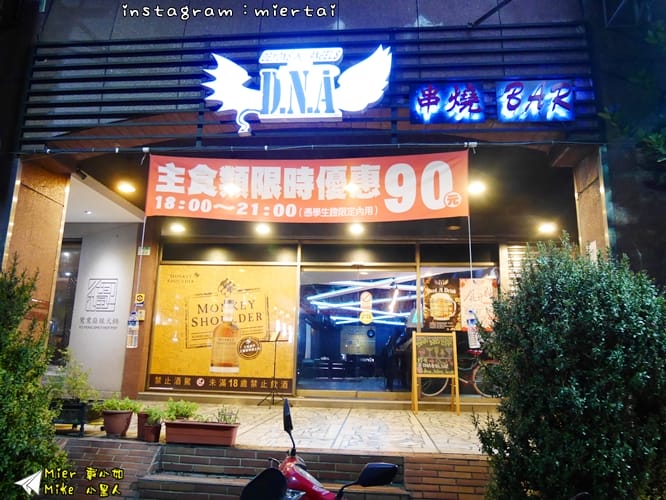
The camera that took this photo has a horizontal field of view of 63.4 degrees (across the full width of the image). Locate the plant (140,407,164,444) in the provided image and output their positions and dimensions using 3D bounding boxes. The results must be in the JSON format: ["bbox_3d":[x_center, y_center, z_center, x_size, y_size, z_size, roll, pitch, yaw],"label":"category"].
[{"bbox_3d":[-1.549,1.495,4.653,0.170,0.285,0.170,0,-11,5],"label":"plant"}]

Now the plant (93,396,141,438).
[{"bbox_3d":[-1.975,1.511,4.919,0.350,0.340,0.330,0,-11,5],"label":"plant"}]

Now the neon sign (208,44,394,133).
[{"bbox_3d":[-0.346,-1.502,5.124,1.793,0.896,0.120,0,-12,5],"label":"neon sign"}]

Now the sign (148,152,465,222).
[{"bbox_3d":[-0.270,-0.584,5.003,2.997,0.661,0.050,0,-12,5],"label":"sign"}]

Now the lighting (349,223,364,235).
[{"bbox_3d":[0.383,-0.335,8.606,0.220,0.080,0.220,0,-12,5],"label":"lighting"}]

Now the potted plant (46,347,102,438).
[{"bbox_3d":[-2.516,1.377,5.234,0.477,0.768,0.420,0,-12,5],"label":"potted plant"}]

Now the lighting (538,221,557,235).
[{"bbox_3d":[3.314,-0.332,8.325,0.220,0.080,0.220,0,-12,5],"label":"lighting"}]

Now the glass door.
[{"bbox_3d":[0.378,1.234,8.368,1.858,1.984,0.070,0,-11,5],"label":"glass door"}]

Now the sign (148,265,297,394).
[{"bbox_3d":[-1.718,1.236,8.537,2.293,1.977,0.050,0,-11,5],"label":"sign"}]

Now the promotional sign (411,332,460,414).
[{"bbox_3d":[1.536,1.857,8.172,0.660,1.202,0.420,0,-12,5],"label":"promotional sign"}]

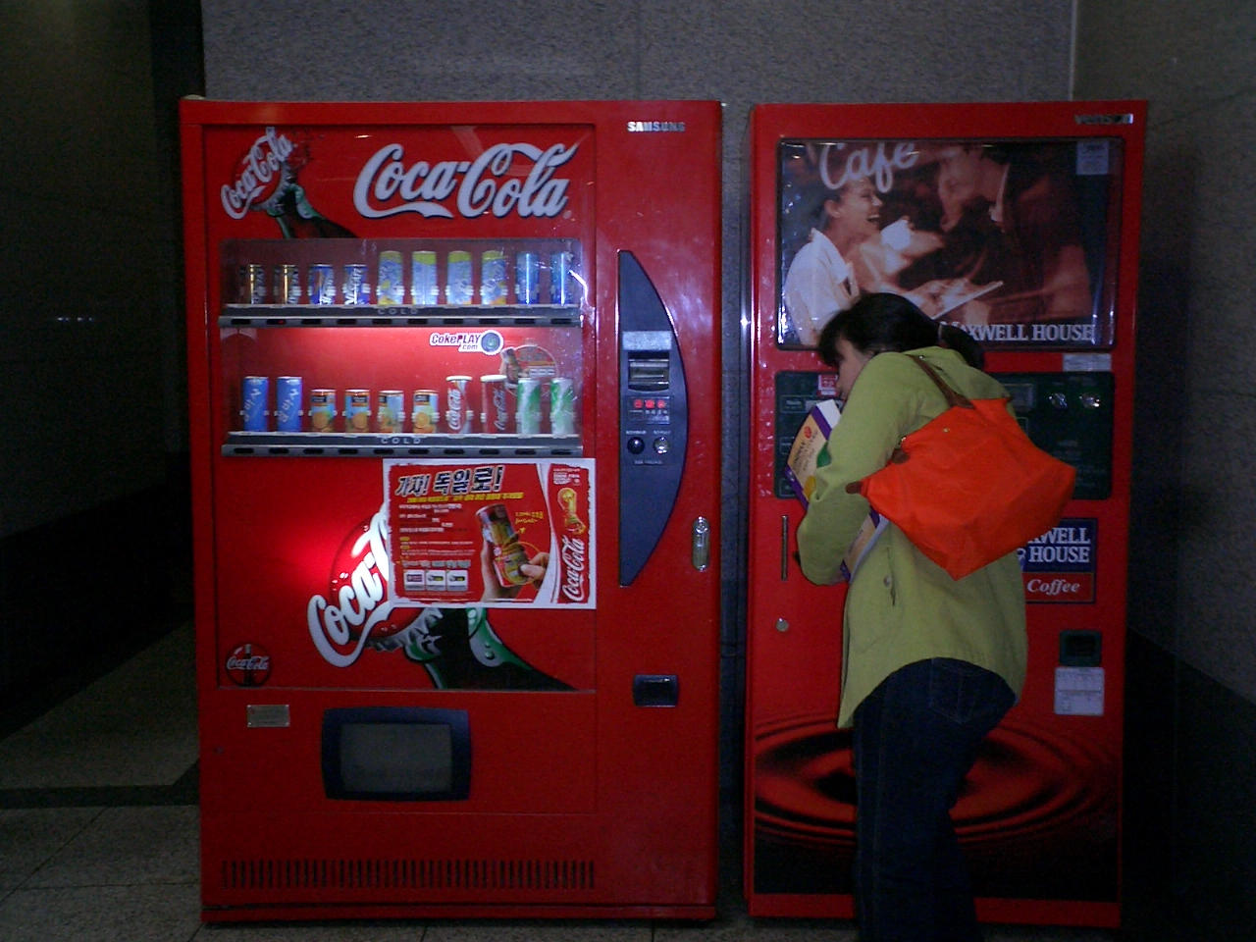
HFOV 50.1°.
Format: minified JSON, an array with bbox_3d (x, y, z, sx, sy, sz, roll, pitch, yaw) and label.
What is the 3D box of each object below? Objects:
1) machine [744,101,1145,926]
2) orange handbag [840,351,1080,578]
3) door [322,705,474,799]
[{"bbox_3d":[0.698,0.100,3.220,0.840,1.830,0.540,0,5,2],"label":"machine"},{"bbox_3d":[0.564,-0.020,2.350,0.370,0.370,0.170,-25,3,-3],"label":"orange handbag"},{"bbox_3d":[-0.518,0.635,3.012,0.335,0.217,0.050,0,5,0],"label":"door"}]

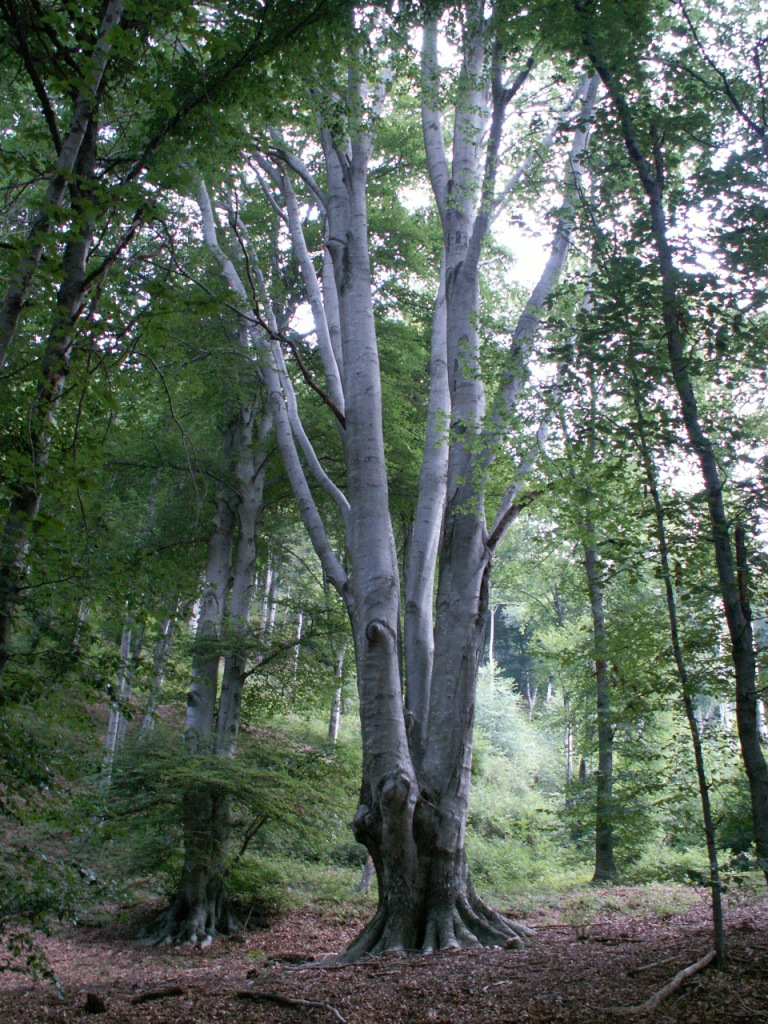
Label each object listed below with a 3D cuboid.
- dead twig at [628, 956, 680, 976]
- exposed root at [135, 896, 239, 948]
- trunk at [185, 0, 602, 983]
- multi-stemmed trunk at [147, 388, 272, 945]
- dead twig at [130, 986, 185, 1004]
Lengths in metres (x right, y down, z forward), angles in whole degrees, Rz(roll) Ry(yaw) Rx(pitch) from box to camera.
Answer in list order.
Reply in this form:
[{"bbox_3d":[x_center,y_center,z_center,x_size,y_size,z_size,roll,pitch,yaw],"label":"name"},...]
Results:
[{"bbox_3d":[3.315,5.479,12.530,0.130,0.090,1.330,-14,-22,37],"label":"dead twig"},{"bbox_3d":[-3.361,6.987,17.717,1.760,0.730,1.400,0,-18,0],"label":"exposed root"},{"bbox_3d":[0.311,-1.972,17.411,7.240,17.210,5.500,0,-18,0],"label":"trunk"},{"bbox_3d":[-3.225,2.479,19.671,2.150,10.520,2.000,0,-18,0],"label":"multi-stemmed trunk"},{"bbox_3d":[-2.269,4.859,10.418,0.120,0.080,0.640,-16,-23,40],"label":"dead twig"}]

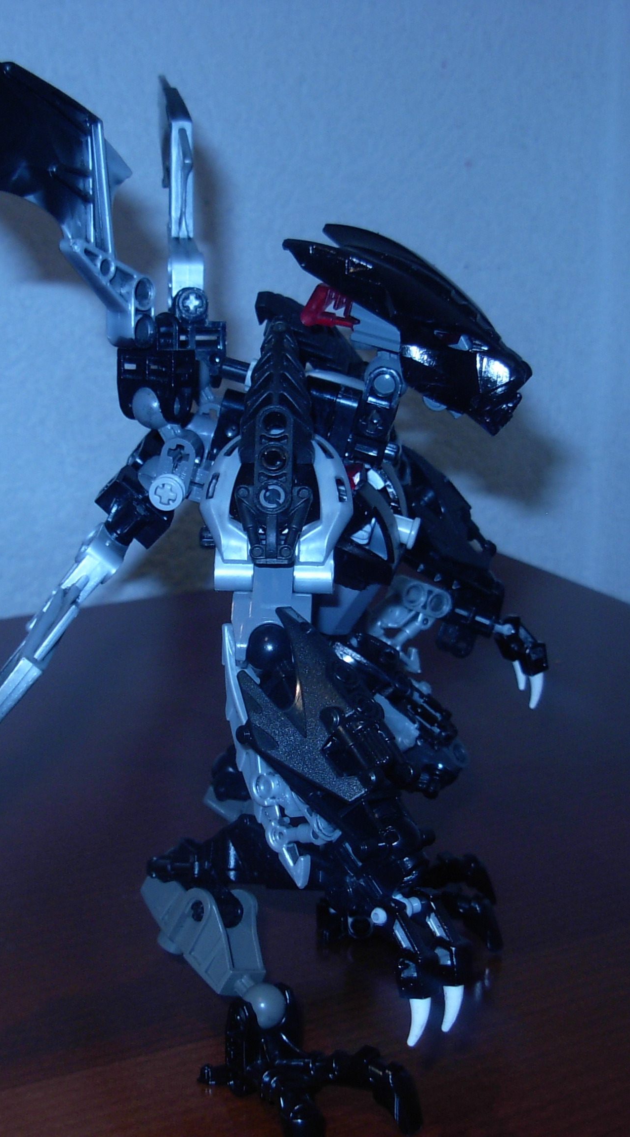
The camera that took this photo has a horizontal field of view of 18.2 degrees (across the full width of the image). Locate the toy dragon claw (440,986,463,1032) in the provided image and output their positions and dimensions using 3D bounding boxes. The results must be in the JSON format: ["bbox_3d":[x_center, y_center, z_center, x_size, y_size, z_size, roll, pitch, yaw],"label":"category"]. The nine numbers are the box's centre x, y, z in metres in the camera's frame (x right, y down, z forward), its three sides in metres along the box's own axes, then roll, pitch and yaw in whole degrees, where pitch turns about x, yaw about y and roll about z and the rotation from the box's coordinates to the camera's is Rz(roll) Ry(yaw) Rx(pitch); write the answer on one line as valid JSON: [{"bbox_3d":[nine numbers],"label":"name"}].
[{"bbox_3d":[0.029,0.093,0.417,0.005,0.011,0.004,5,15,17],"label":"toy dragon claw"}]

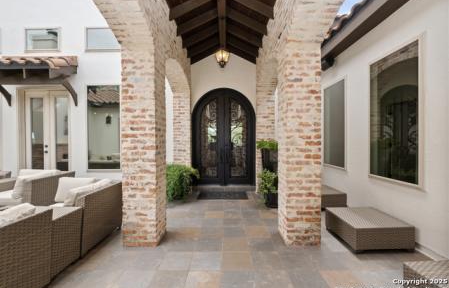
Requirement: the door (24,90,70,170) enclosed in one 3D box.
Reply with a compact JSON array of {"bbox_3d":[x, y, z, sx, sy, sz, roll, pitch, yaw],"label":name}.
[{"bbox_3d":[-4.540,-0.180,4.860,1.240,2.420,0.120,0,1,0],"label":"door"}]

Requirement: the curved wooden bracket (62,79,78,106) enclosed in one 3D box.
[{"bbox_3d":[-3.720,-1.220,4.490,0.070,0.560,0.430,0,1,0],"label":"curved wooden bracket"}]

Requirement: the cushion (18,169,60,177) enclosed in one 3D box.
[{"bbox_3d":[-3.180,0.620,3.190,0.630,0.380,0.190,0,1,0],"label":"cushion"}]

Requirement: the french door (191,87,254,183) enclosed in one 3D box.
[{"bbox_3d":[-0.010,-0.180,4.840,1.630,2.480,0.120,0,1,0],"label":"french door"}]

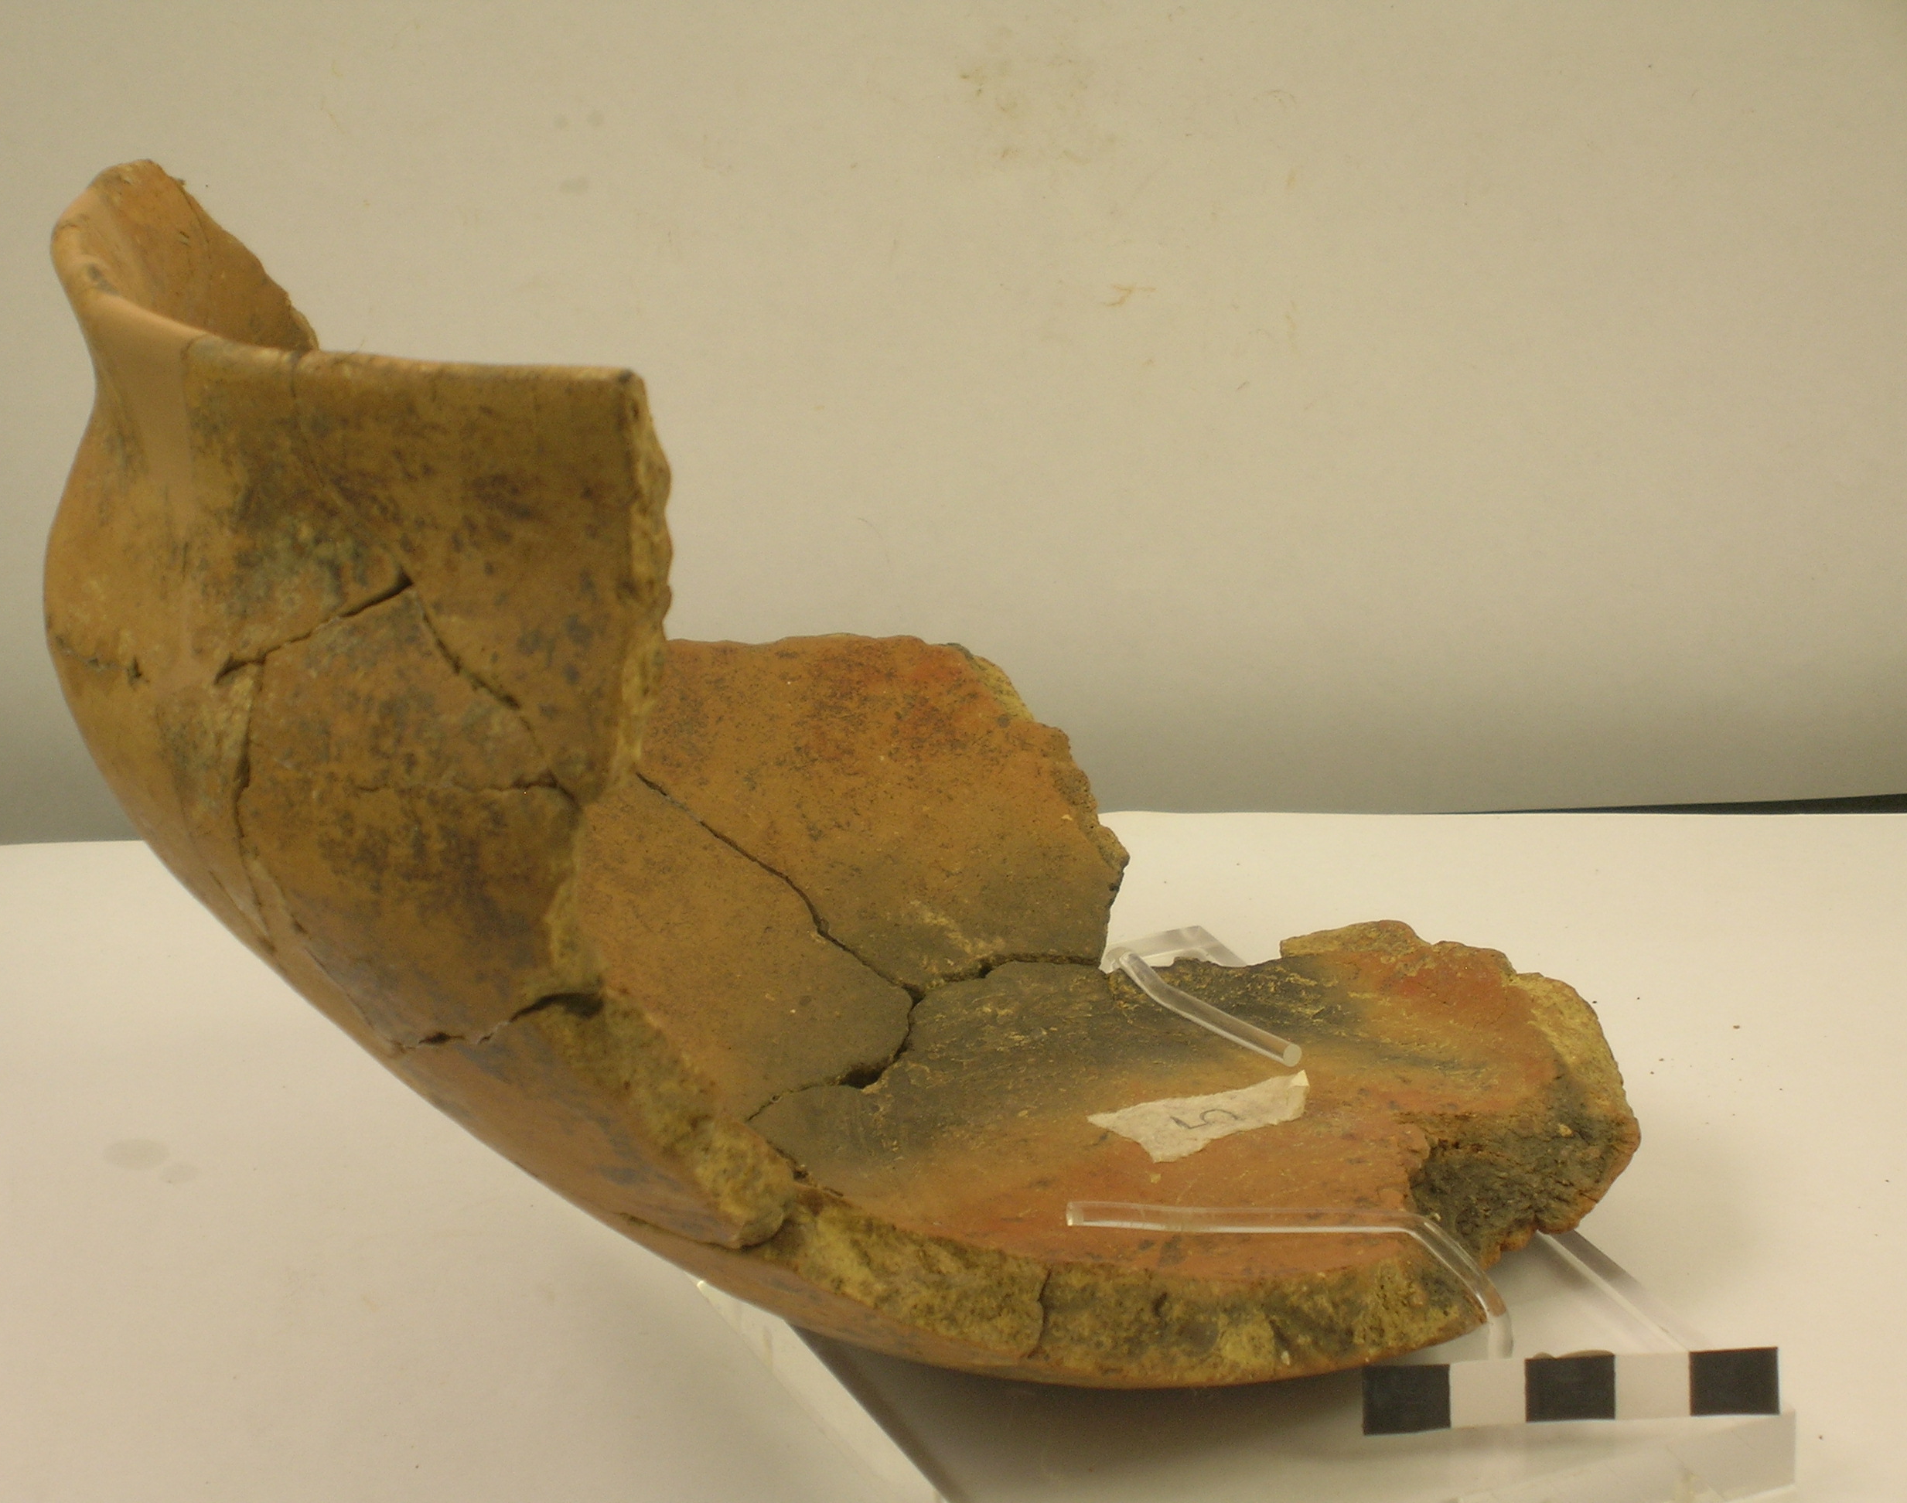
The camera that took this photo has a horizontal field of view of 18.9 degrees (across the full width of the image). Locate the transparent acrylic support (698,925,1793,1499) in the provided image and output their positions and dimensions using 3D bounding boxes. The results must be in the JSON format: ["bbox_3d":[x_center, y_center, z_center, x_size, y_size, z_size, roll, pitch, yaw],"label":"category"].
[{"bbox_3d":[0.023,0.053,0.737,0.099,0.038,0.166,-12,23,-20],"label":"transparent acrylic support"}]

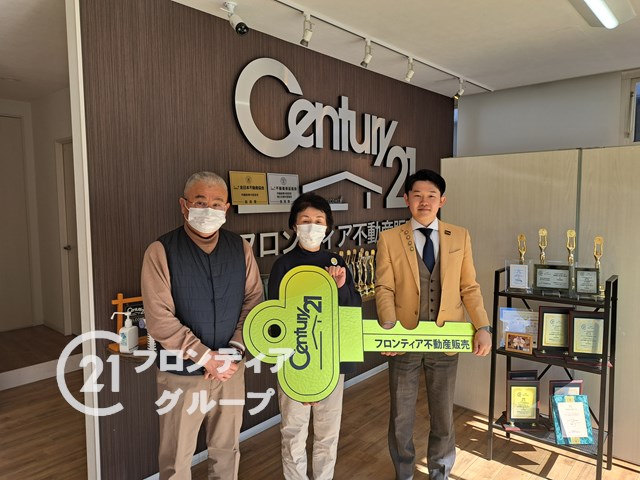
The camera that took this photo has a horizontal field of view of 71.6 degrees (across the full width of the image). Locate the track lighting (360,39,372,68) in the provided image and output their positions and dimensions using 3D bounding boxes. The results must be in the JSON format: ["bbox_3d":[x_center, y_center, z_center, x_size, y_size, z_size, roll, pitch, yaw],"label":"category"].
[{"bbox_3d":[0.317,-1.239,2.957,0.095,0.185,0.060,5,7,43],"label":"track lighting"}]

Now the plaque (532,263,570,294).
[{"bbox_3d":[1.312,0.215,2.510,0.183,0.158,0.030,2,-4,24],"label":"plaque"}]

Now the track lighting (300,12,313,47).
[{"bbox_3d":[-0.075,-1.199,2.530,0.090,0.185,0.060,5,7,43],"label":"track lighting"}]

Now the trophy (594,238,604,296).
[{"bbox_3d":[1.546,0.145,2.452,0.075,0.340,0.075,3,6,33],"label":"trophy"}]

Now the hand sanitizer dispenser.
[{"bbox_3d":[-0.949,0.448,2.156,0.065,0.190,0.138,2,5,29],"label":"hand sanitizer dispenser"}]

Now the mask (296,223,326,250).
[{"bbox_3d":[-0.037,-0.015,1.940,0.133,0.118,0.075,3,5,2],"label":"mask"}]

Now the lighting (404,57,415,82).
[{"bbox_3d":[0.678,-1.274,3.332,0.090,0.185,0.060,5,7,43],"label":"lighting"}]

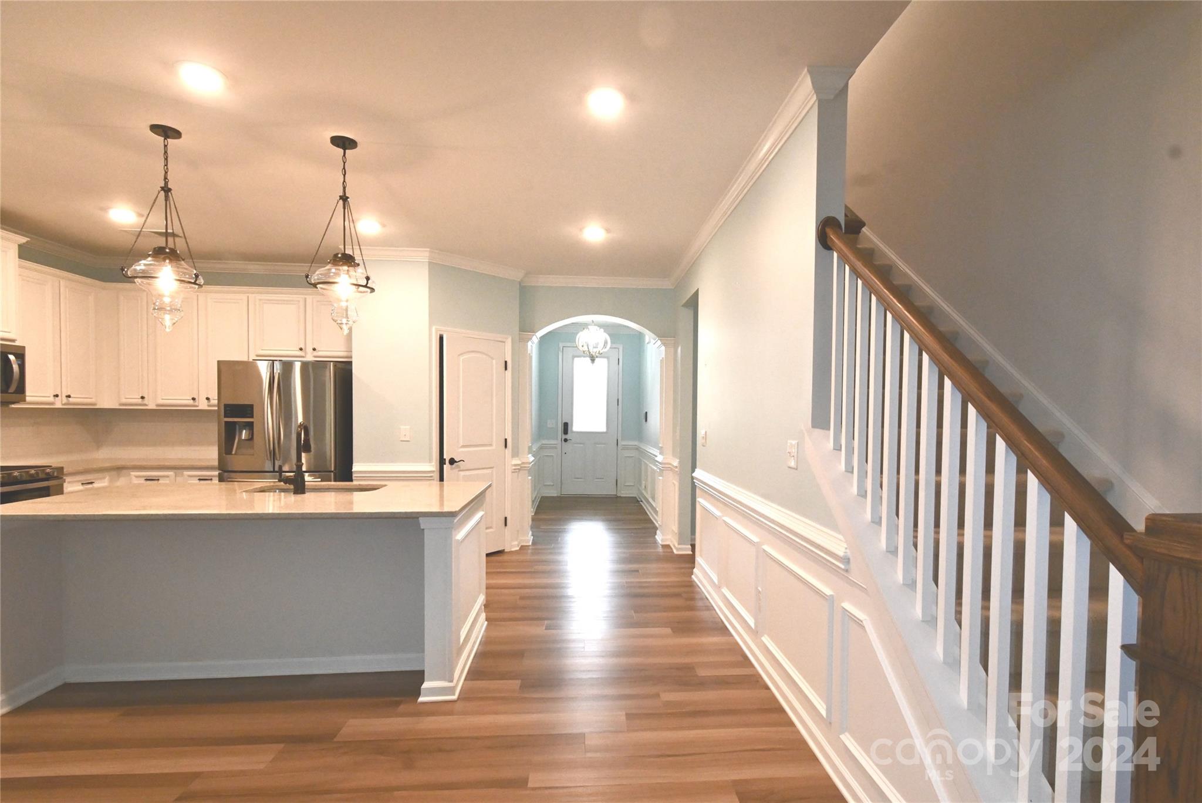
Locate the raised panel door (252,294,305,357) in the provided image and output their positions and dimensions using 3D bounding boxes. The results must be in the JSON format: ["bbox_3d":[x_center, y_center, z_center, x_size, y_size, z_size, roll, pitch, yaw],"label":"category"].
[{"bbox_3d":[-2.823,-0.653,4.407,0.474,0.537,0.022,0,-1,-3],"label":"raised panel door"}]

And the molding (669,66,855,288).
[{"bbox_3d":[0.837,-1.243,3.572,0.198,0.090,3.194,0,-1,-3],"label":"molding"}]

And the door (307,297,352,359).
[{"bbox_3d":[-2.349,-0.644,4.464,0.420,0.530,0.030,1,0,-3],"label":"door"}]

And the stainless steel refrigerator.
[{"bbox_3d":[-2.581,0.570,4.275,0.900,1.765,0.750,0,-1,-3],"label":"stainless steel refrigerator"}]

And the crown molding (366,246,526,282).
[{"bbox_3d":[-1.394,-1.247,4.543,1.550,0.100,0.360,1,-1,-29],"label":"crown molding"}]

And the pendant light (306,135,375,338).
[{"bbox_3d":[-1.335,-0.859,2.606,0.350,1.000,0.350,1,0,-3],"label":"pendant light"}]

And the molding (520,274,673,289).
[{"bbox_3d":[-0.054,-1.219,5.109,1.560,0.100,0.090,1,0,-3],"label":"molding"}]

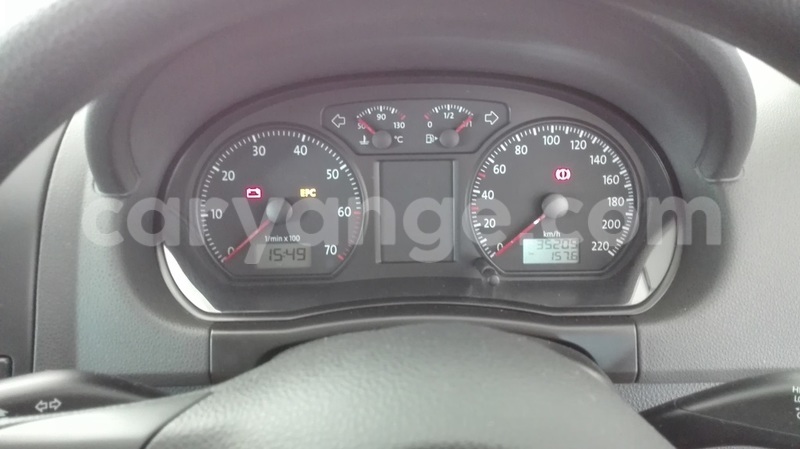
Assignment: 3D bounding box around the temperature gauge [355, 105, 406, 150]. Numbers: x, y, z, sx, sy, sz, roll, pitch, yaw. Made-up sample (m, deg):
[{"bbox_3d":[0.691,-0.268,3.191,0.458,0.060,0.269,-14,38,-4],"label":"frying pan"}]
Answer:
[{"bbox_3d":[-0.012,-0.059,0.347,0.031,0.026,0.010,-1,1,1],"label":"temperature gauge"}]

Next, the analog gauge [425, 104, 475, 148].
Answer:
[{"bbox_3d":[0.030,-0.060,0.347,0.030,0.027,0.010,-1,1,1],"label":"analog gauge"}]

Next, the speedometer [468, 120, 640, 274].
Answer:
[{"bbox_3d":[0.090,-0.016,0.332,0.098,0.087,0.018,-1,4,1],"label":"speedometer"}]

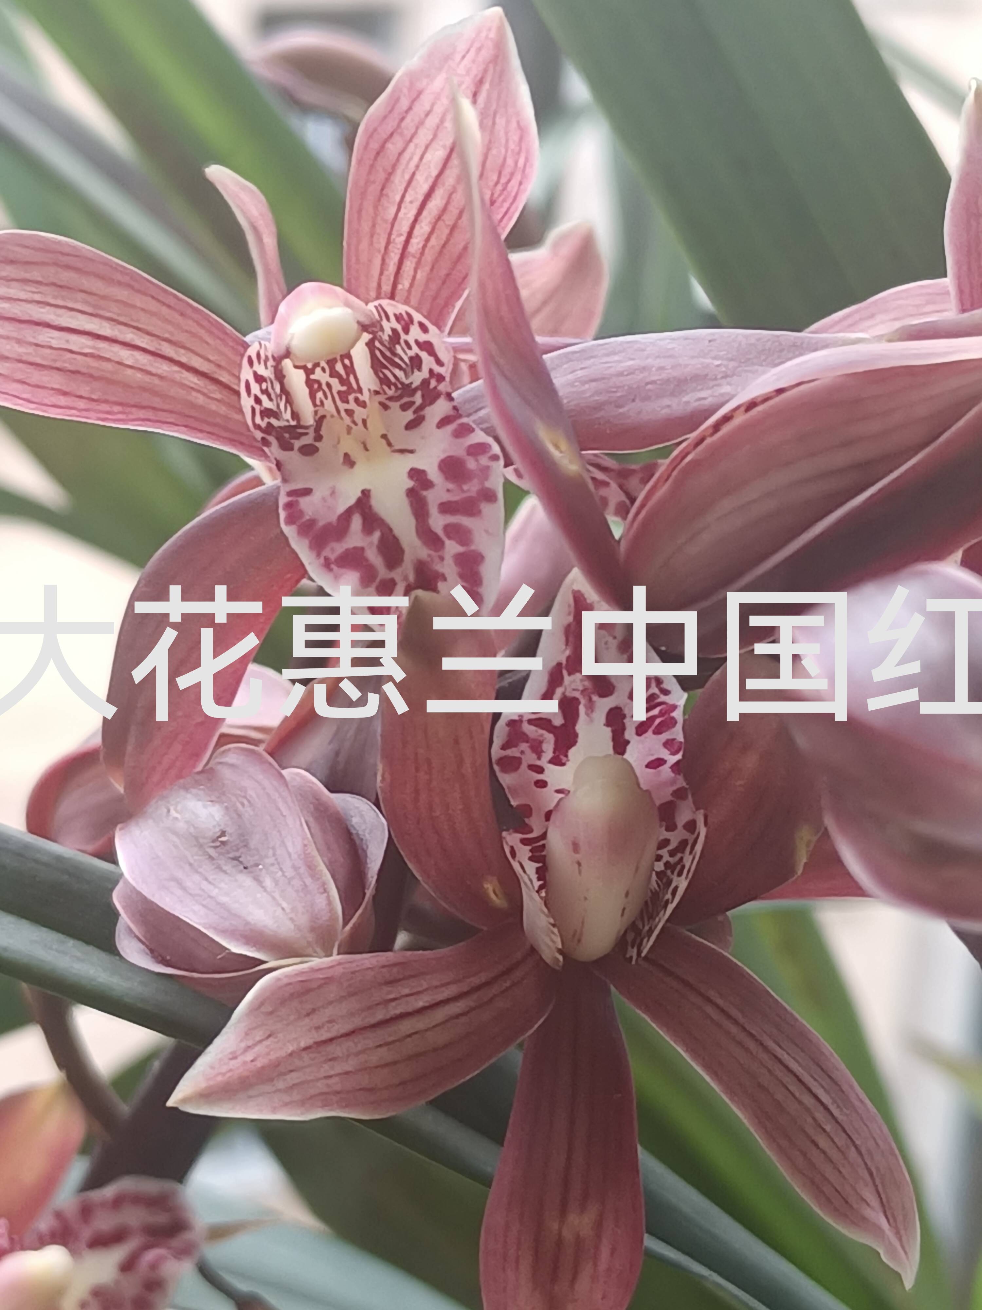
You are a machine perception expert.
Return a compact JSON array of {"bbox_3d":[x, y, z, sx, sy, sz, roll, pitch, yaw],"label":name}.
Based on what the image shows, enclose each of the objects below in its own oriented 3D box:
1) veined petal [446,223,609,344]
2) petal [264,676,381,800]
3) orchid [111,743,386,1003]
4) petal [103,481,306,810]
[{"bbox_3d":[0.005,-0.046,0.420,0.017,0.023,0.009,34,0,5],"label":"veined petal"},{"bbox_3d":[-0.021,0.012,0.425,0.017,0.021,0.013,2,10,11],"label":"petal"},{"bbox_3d":[-0.029,0.027,0.405,0.032,0.031,0.033,-3,22,-24],"label":"orchid"},{"bbox_3d":[-0.034,-0.001,0.405,0.019,0.042,0.017,26,3,10],"label":"petal"}]

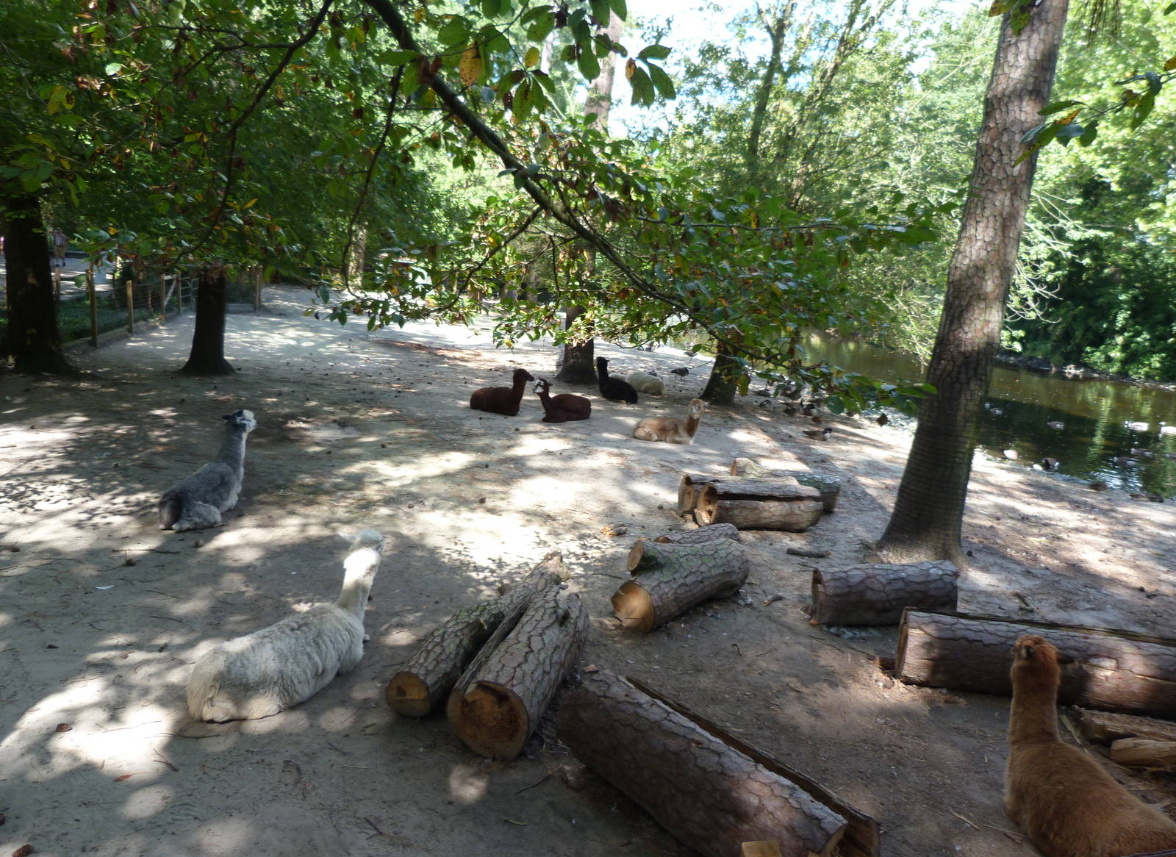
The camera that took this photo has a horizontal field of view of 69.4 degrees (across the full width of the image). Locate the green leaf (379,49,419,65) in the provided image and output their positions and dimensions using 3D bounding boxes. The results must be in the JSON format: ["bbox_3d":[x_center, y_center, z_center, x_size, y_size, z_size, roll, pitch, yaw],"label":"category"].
[{"bbox_3d":[-0.489,-0.963,2.200,0.107,0.040,0.035,0,18,0],"label":"green leaf"}]

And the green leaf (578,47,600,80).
[{"bbox_3d":[0.002,-0.903,2.100,0.054,0.083,0.030,2,11,-3],"label":"green leaf"}]

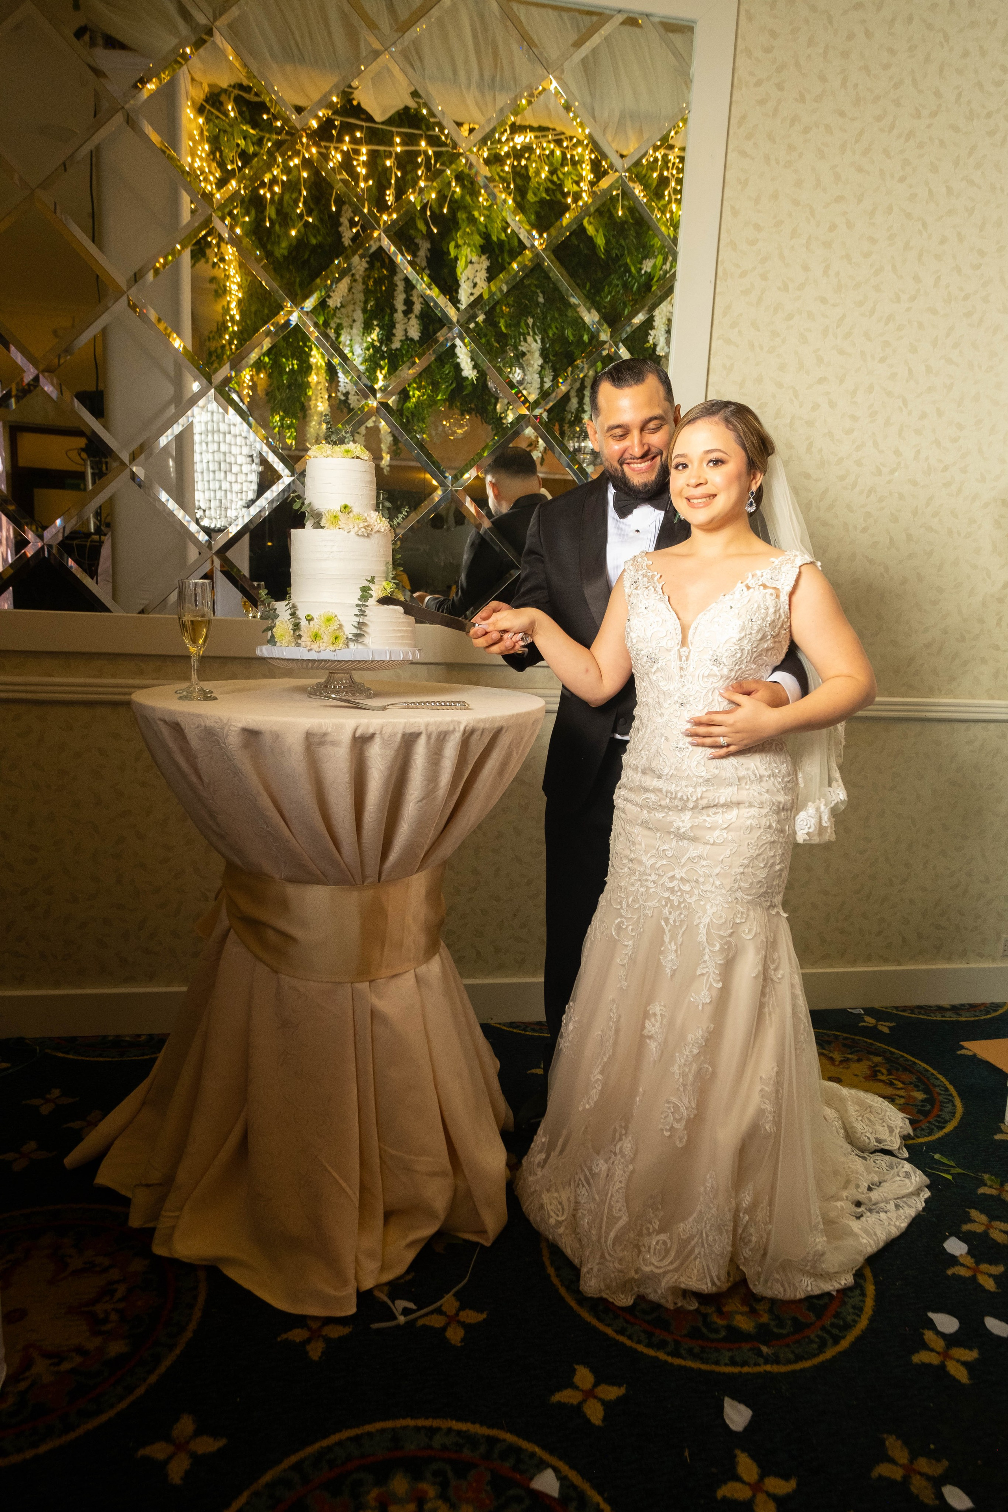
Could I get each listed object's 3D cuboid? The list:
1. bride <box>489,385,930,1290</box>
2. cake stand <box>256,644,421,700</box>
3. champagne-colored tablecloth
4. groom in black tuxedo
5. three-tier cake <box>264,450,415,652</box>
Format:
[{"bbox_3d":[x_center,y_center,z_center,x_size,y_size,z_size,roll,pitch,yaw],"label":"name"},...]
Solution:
[{"bbox_3d":[0.484,0.143,1.975,0.862,1.642,0.862,7,12,26],"label":"bride"},{"bbox_3d":[-0.342,-0.177,2.013,0.343,0.098,0.343,1,11,-10],"label":"cake stand"},{"bbox_3d":[-0.419,0.395,2.039,0.921,1.049,0.872,1,11,-10],"label":"champagne-colored tablecloth"},{"bbox_3d":[0.289,0.066,2.042,0.608,1.754,0.588,7,11,24],"label":"groom in black tuxedo"},{"bbox_3d":[-0.333,-0.421,1.968,0.309,0.416,0.304,1,11,-10],"label":"three-tier cake"}]

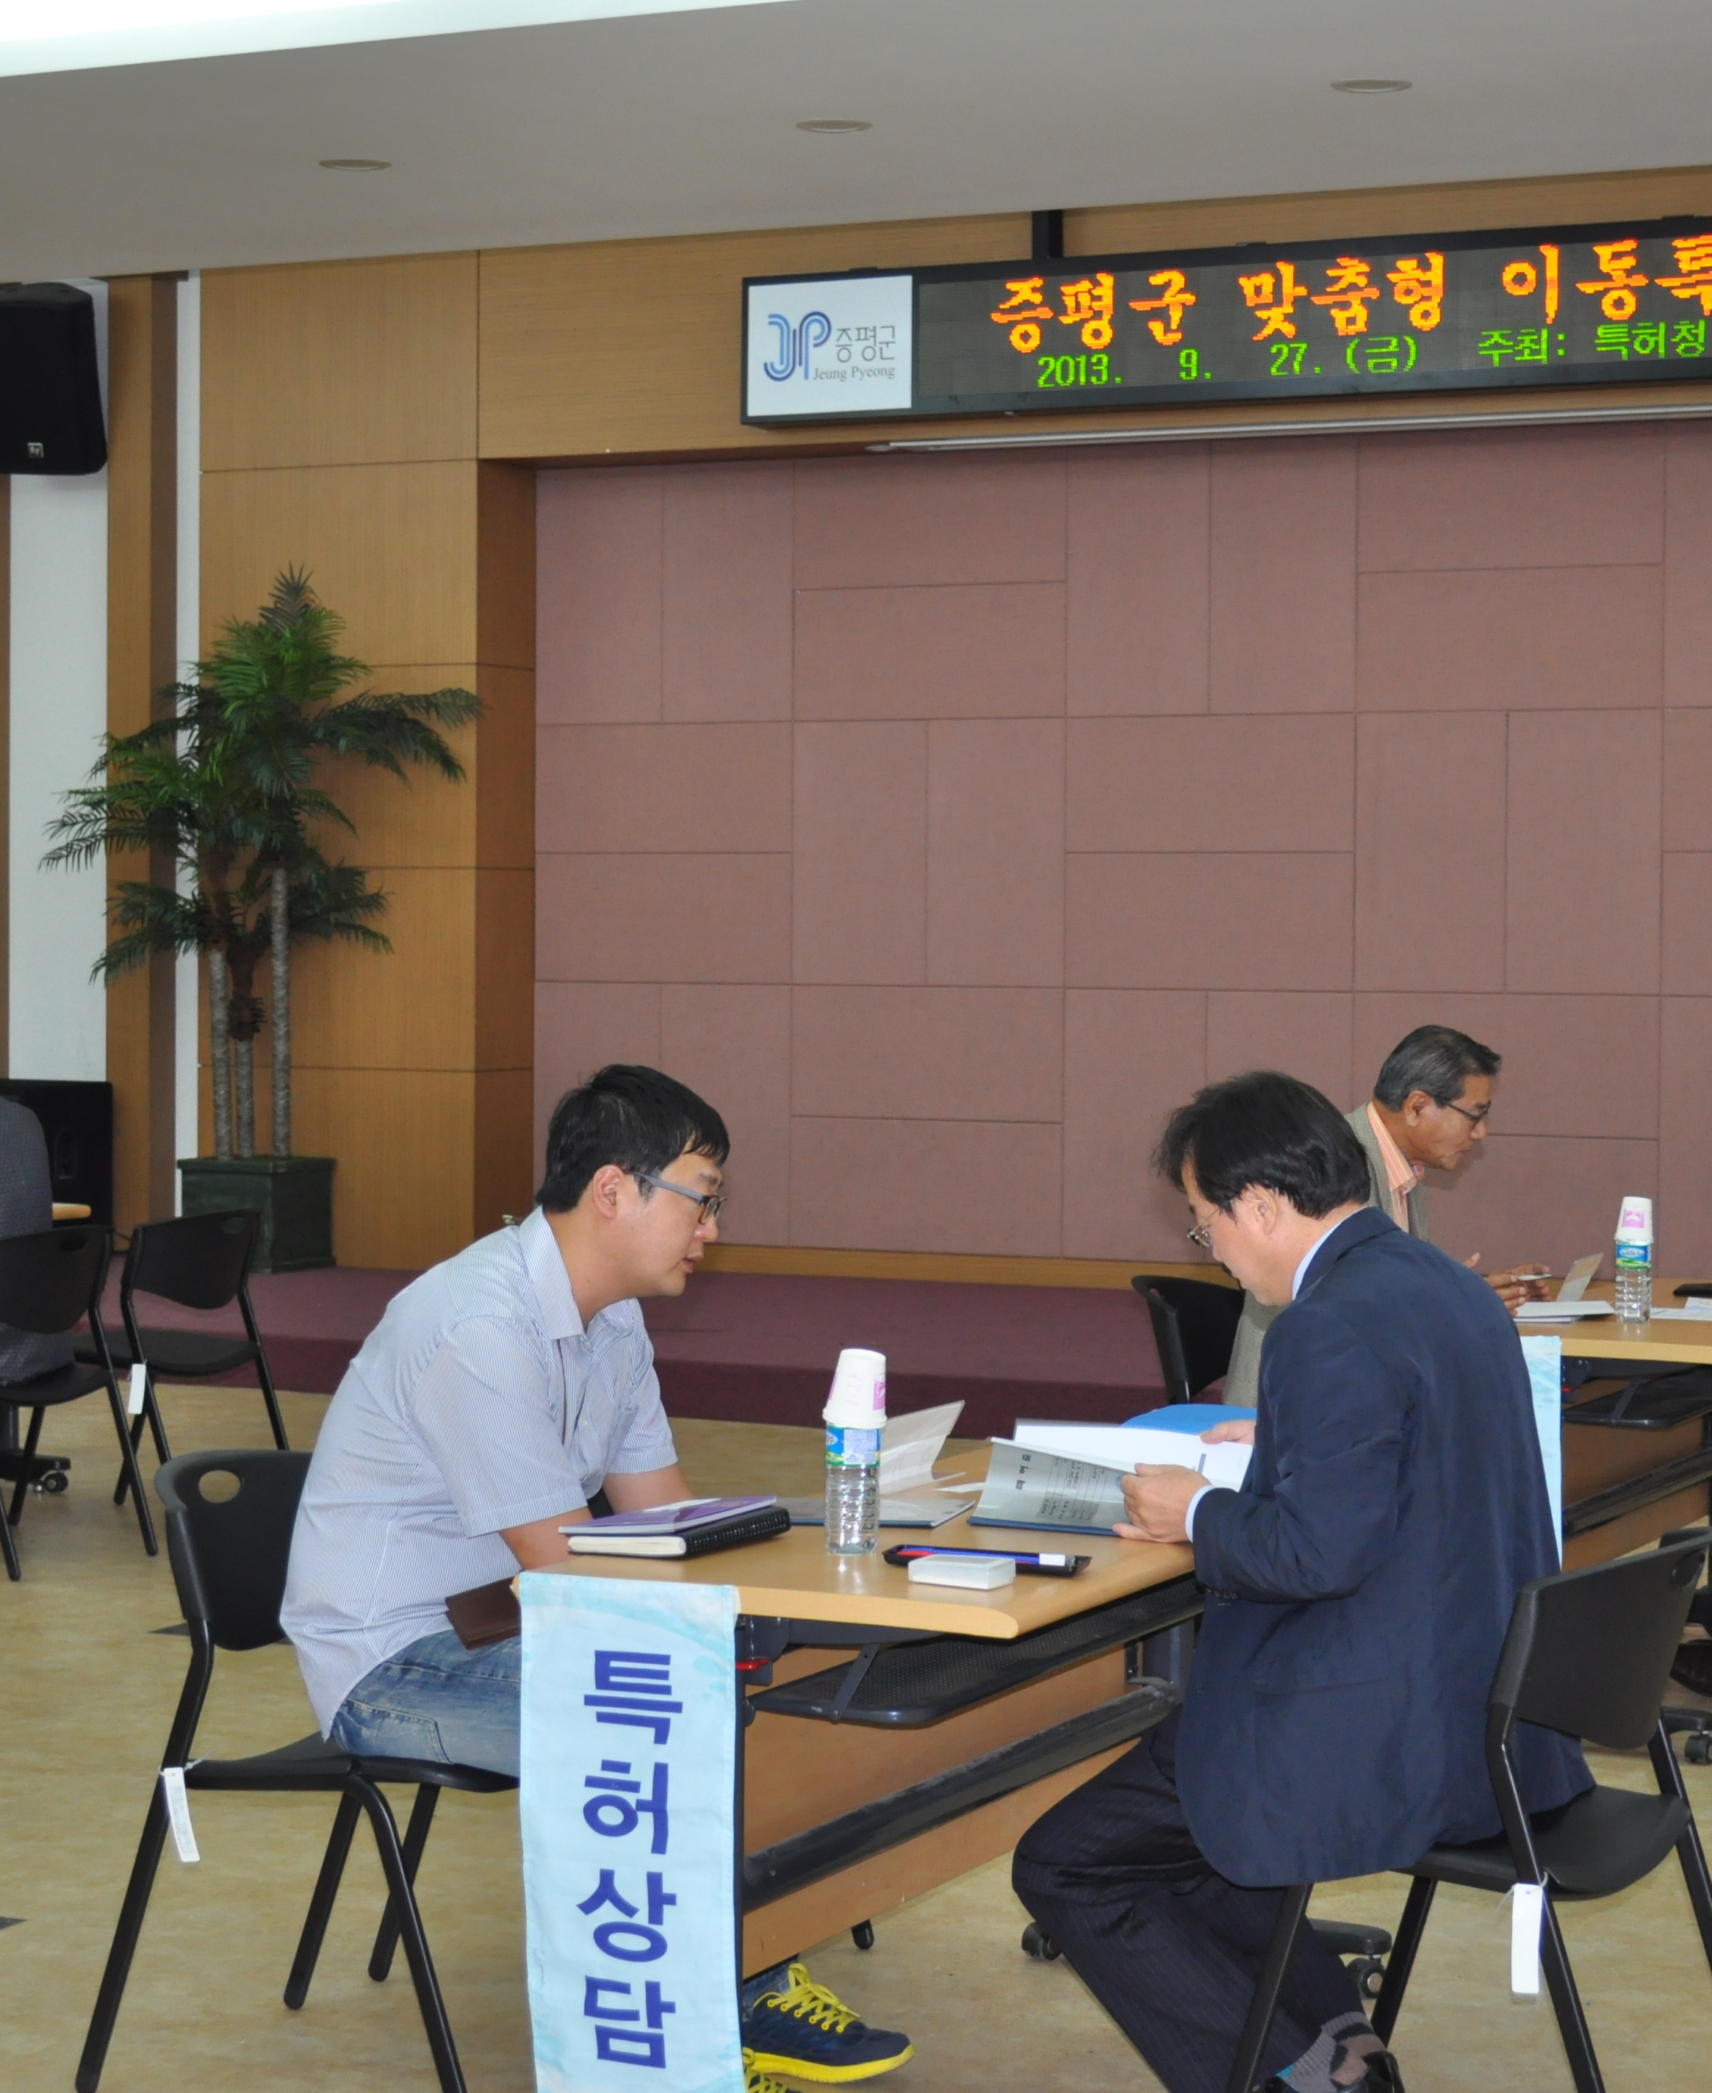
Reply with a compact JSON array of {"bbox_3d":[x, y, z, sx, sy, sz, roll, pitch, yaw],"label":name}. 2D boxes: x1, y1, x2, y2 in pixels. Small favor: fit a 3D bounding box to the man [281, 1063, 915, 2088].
[{"bbox_3d":[-0.334,0.644,5.096,0.800,1.250,0.510,1,1,25],"label":"man"}]

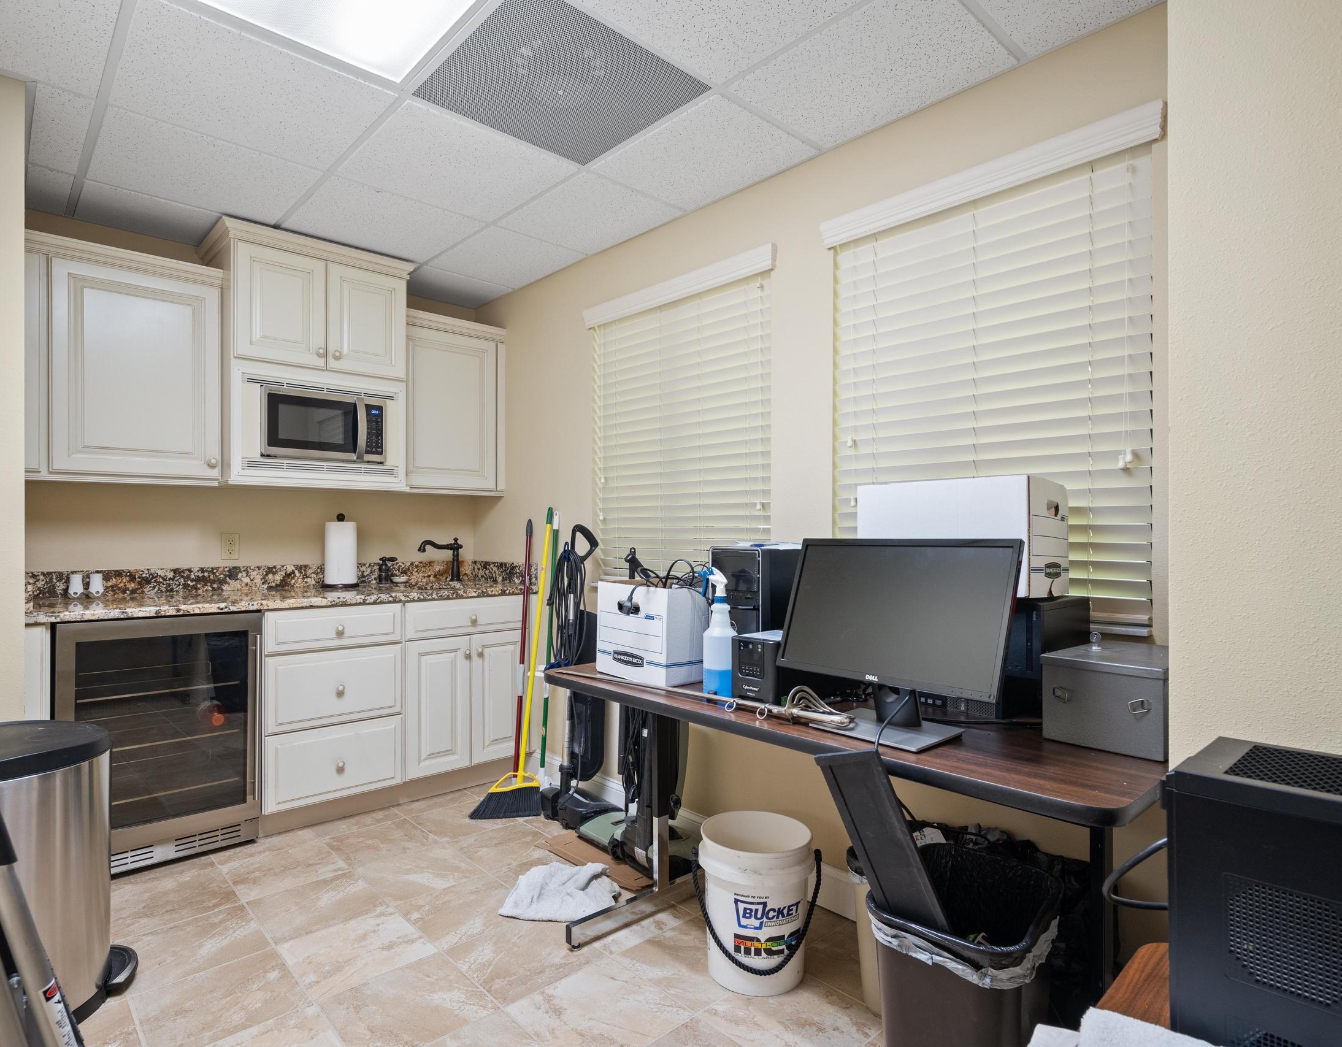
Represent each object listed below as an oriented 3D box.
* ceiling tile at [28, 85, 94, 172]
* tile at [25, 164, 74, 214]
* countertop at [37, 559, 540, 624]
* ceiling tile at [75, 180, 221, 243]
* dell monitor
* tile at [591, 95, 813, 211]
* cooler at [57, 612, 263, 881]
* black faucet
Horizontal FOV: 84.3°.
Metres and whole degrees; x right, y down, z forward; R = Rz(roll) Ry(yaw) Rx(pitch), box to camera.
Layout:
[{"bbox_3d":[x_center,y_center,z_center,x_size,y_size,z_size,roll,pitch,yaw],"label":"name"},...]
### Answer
[{"bbox_3d":[-1.854,-1.185,2.241,0.145,0.020,0.600,1,-1,-43],"label":"ceiling tile"},{"bbox_3d":[-2.209,-1.186,2.641,0.135,0.020,0.440,0,-1,-43],"label":"tile"},{"bbox_3d":[-1.527,0.258,3.110,1.845,0.140,0.630,1,-1,-43],"label":"countertop"},{"bbox_3d":[-1.936,-1.183,2.894,0.600,0.020,0.440,0,-1,-43],"label":"ceiling tile"},{"bbox_3d":[0.460,0.234,1.560,0.210,0.400,0.513,1,-1,-41],"label":"dell monitor"},{"bbox_3d":[0.097,-1.179,2.388,0.460,0.020,0.600,1,-1,-43],"label":"tile"},{"bbox_3d":[-1.920,0.756,2.741,0.590,0.860,0.580,1,-1,-43],"label":"cooler"},{"bbox_3d":[-1.149,0.185,3.721,0.055,0.222,0.245,0,-1,37],"label":"black faucet"}]

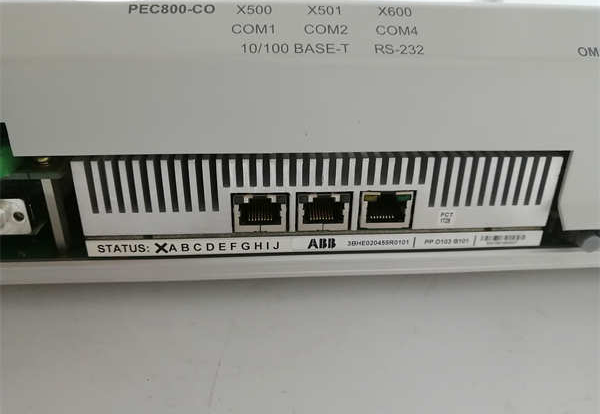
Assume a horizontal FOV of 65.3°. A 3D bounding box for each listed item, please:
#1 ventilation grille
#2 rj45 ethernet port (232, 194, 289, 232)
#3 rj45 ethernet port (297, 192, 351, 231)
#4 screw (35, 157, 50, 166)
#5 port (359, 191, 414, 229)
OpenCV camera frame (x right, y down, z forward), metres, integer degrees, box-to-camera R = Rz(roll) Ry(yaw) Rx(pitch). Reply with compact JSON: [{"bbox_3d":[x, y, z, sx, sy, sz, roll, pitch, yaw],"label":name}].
[{"bbox_3d":[0.008,-0.008,0.147,0.148,0.017,0.005,-1,24,-4],"label":"ventilation grille"},{"bbox_3d":[-0.013,-0.001,0.154,0.017,0.013,0.013,-1,24,-4],"label":"rj45 ethernet port"},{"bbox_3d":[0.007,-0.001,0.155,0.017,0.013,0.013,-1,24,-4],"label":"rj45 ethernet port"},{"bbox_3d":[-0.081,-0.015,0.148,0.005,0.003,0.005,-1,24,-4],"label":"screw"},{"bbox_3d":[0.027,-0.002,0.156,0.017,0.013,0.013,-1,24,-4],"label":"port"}]

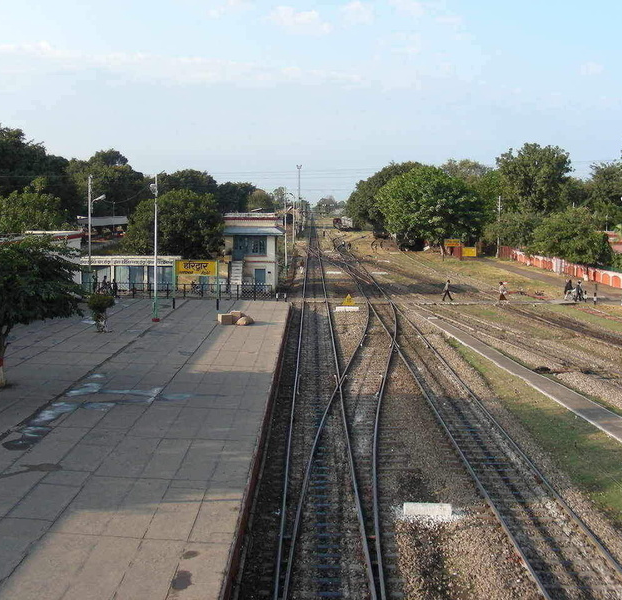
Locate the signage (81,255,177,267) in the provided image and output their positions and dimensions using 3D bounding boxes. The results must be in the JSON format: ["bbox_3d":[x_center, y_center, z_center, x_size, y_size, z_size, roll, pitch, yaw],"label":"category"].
[{"bbox_3d":[-14.664,-3.171,70.952,7.800,0.930,0.200,0,6,0],"label":"signage"}]

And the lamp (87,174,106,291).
[{"bbox_3d":[-17.503,-5.299,71.827,1.400,9.400,0.350,1,6,6],"label":"lamp"}]

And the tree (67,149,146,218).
[{"bbox_3d":[-36.120,-17.930,155.885,13.500,16.400,12.500,0,6,0],"label":"tree"}]

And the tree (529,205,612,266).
[{"bbox_3d":[25.109,-5.625,84.649,8.100,6.737,7.300,0,6,0],"label":"tree"}]

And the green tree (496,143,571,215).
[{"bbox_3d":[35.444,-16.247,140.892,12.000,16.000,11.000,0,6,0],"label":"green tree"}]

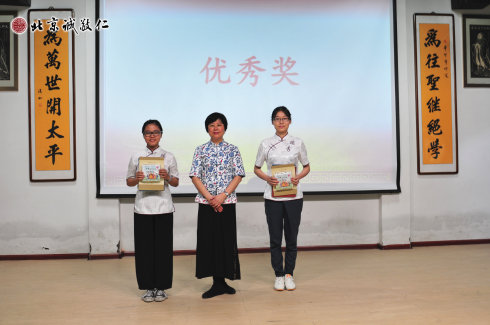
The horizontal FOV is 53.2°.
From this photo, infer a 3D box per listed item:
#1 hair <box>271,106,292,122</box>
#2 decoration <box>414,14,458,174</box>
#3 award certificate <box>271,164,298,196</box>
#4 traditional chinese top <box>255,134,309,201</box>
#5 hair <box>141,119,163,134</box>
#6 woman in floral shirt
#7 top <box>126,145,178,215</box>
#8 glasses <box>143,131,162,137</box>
[{"bbox_3d":[0.330,-0.426,4.420,0.172,0.155,0.190,-1,0,1],"label":"hair"},{"bbox_3d":[2.531,-0.907,6.480,0.575,2.140,0.030,-1,0,-5],"label":"decoration"},{"bbox_3d":[0.340,0.161,4.250,0.205,0.275,0.025,-1,0,0],"label":"award certificate"},{"bbox_3d":[0.339,0.041,4.420,0.470,0.595,0.270,-1,0,1],"label":"traditional chinese top"},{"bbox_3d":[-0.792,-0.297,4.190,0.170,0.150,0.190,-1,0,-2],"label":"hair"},{"bbox_3d":[-0.236,0.367,4.240,0.470,1.585,0.330,-1,0,-1],"label":"woman in floral shirt"},{"bbox_3d":[-0.782,0.157,4.160,0.435,0.560,0.270,-1,0,-2],"label":"top"},{"bbox_3d":[-0.774,-0.241,4.120,0.142,0.045,0.130,-1,0,-2],"label":"glasses"}]

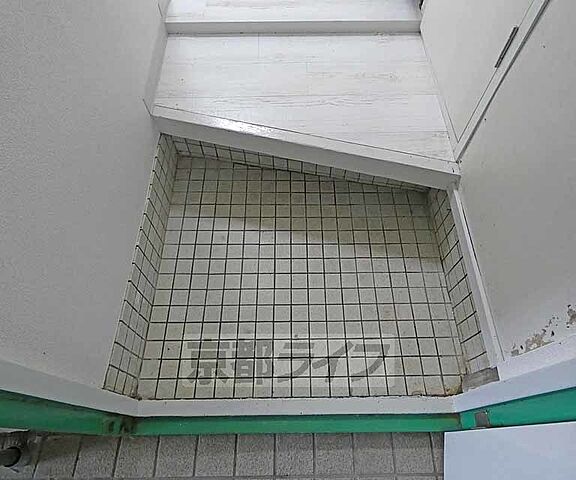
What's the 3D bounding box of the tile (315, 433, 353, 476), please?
[{"bbox_3d":[0.118,0.555,0.904,0.097,0.012,0.094,0,62,0],"label":"tile"}]

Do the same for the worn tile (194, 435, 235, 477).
[{"bbox_3d":[-0.187,0.557,0.902,0.097,0.012,0.094,0,62,0],"label":"worn tile"}]

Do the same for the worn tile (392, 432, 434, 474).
[{"bbox_3d":[0.324,0.553,0.905,0.097,0.012,0.094,0,62,0],"label":"worn tile"}]

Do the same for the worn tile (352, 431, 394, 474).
[{"bbox_3d":[0.221,0.554,0.905,0.097,0.012,0.094,0,62,0],"label":"worn tile"}]

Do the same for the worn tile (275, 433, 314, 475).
[{"bbox_3d":[0.017,0.556,0.903,0.097,0.012,0.094,0,62,0],"label":"worn tile"}]

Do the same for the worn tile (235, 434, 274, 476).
[{"bbox_3d":[-0.085,0.557,0.902,0.097,0.012,0.094,0,62,0],"label":"worn tile"}]

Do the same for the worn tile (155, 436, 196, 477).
[{"bbox_3d":[-0.288,0.558,0.901,0.097,0.012,0.094,0,62,0],"label":"worn tile"}]

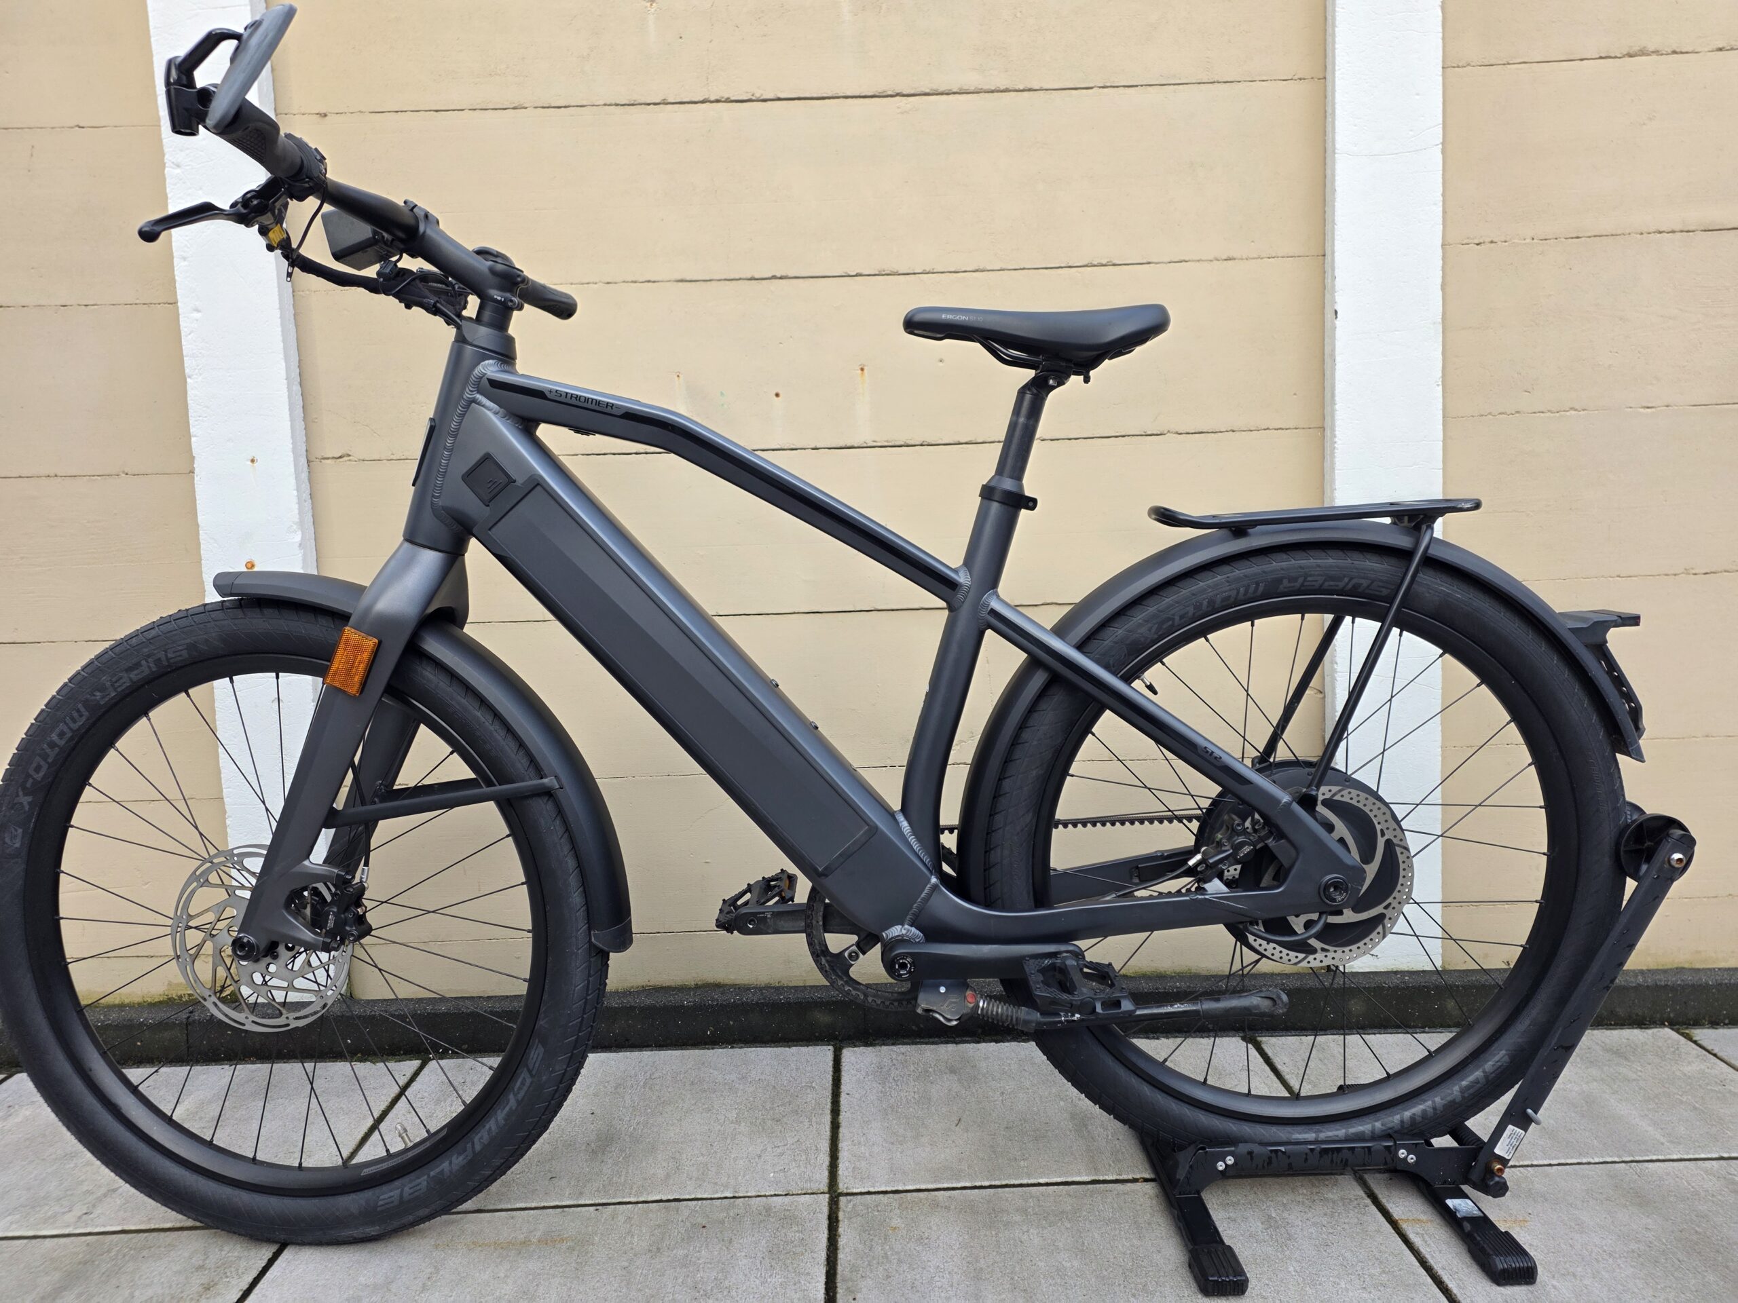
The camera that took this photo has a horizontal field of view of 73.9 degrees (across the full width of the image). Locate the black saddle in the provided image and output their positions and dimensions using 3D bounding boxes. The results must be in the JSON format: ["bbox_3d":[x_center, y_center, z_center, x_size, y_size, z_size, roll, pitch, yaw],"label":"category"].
[{"bbox_3d":[0.170,-0.325,1.200,0.268,0.071,0.155,-2,6,0],"label":"black saddle"}]

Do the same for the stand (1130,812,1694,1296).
[{"bbox_3d":[0.591,0.386,1.284,0.557,0.418,0.377,-2,6,0],"label":"stand"}]

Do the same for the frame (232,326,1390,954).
[{"bbox_3d":[-0.075,-0.019,1.231,1.169,0.672,0.185,-2,6,0],"label":"frame"}]

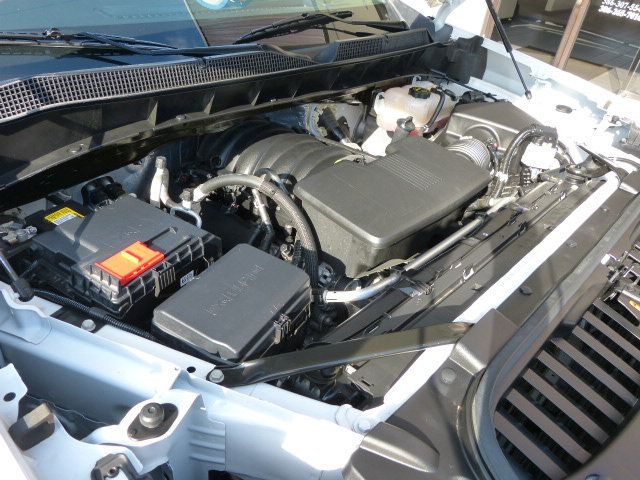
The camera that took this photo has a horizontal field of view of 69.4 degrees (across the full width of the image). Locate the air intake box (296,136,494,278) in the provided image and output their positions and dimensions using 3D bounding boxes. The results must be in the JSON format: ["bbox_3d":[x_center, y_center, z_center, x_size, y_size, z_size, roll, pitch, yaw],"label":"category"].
[{"bbox_3d":[0.168,-0.088,1.135,0.433,0.129,0.294,-26,46,-36],"label":"air intake box"}]

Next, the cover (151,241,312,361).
[{"bbox_3d":[-0.152,0.129,0.858,0.180,0.080,0.239,23,40,24],"label":"cover"}]

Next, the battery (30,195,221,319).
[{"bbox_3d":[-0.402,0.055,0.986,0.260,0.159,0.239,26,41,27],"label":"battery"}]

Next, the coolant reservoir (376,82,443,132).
[{"bbox_3d":[0.296,-0.439,1.530,0.153,0.133,0.204,30,43,31],"label":"coolant reservoir"}]

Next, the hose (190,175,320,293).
[{"bbox_3d":[-0.140,-0.008,0.961,0.315,0.137,0.137,28,42,29],"label":"hose"}]

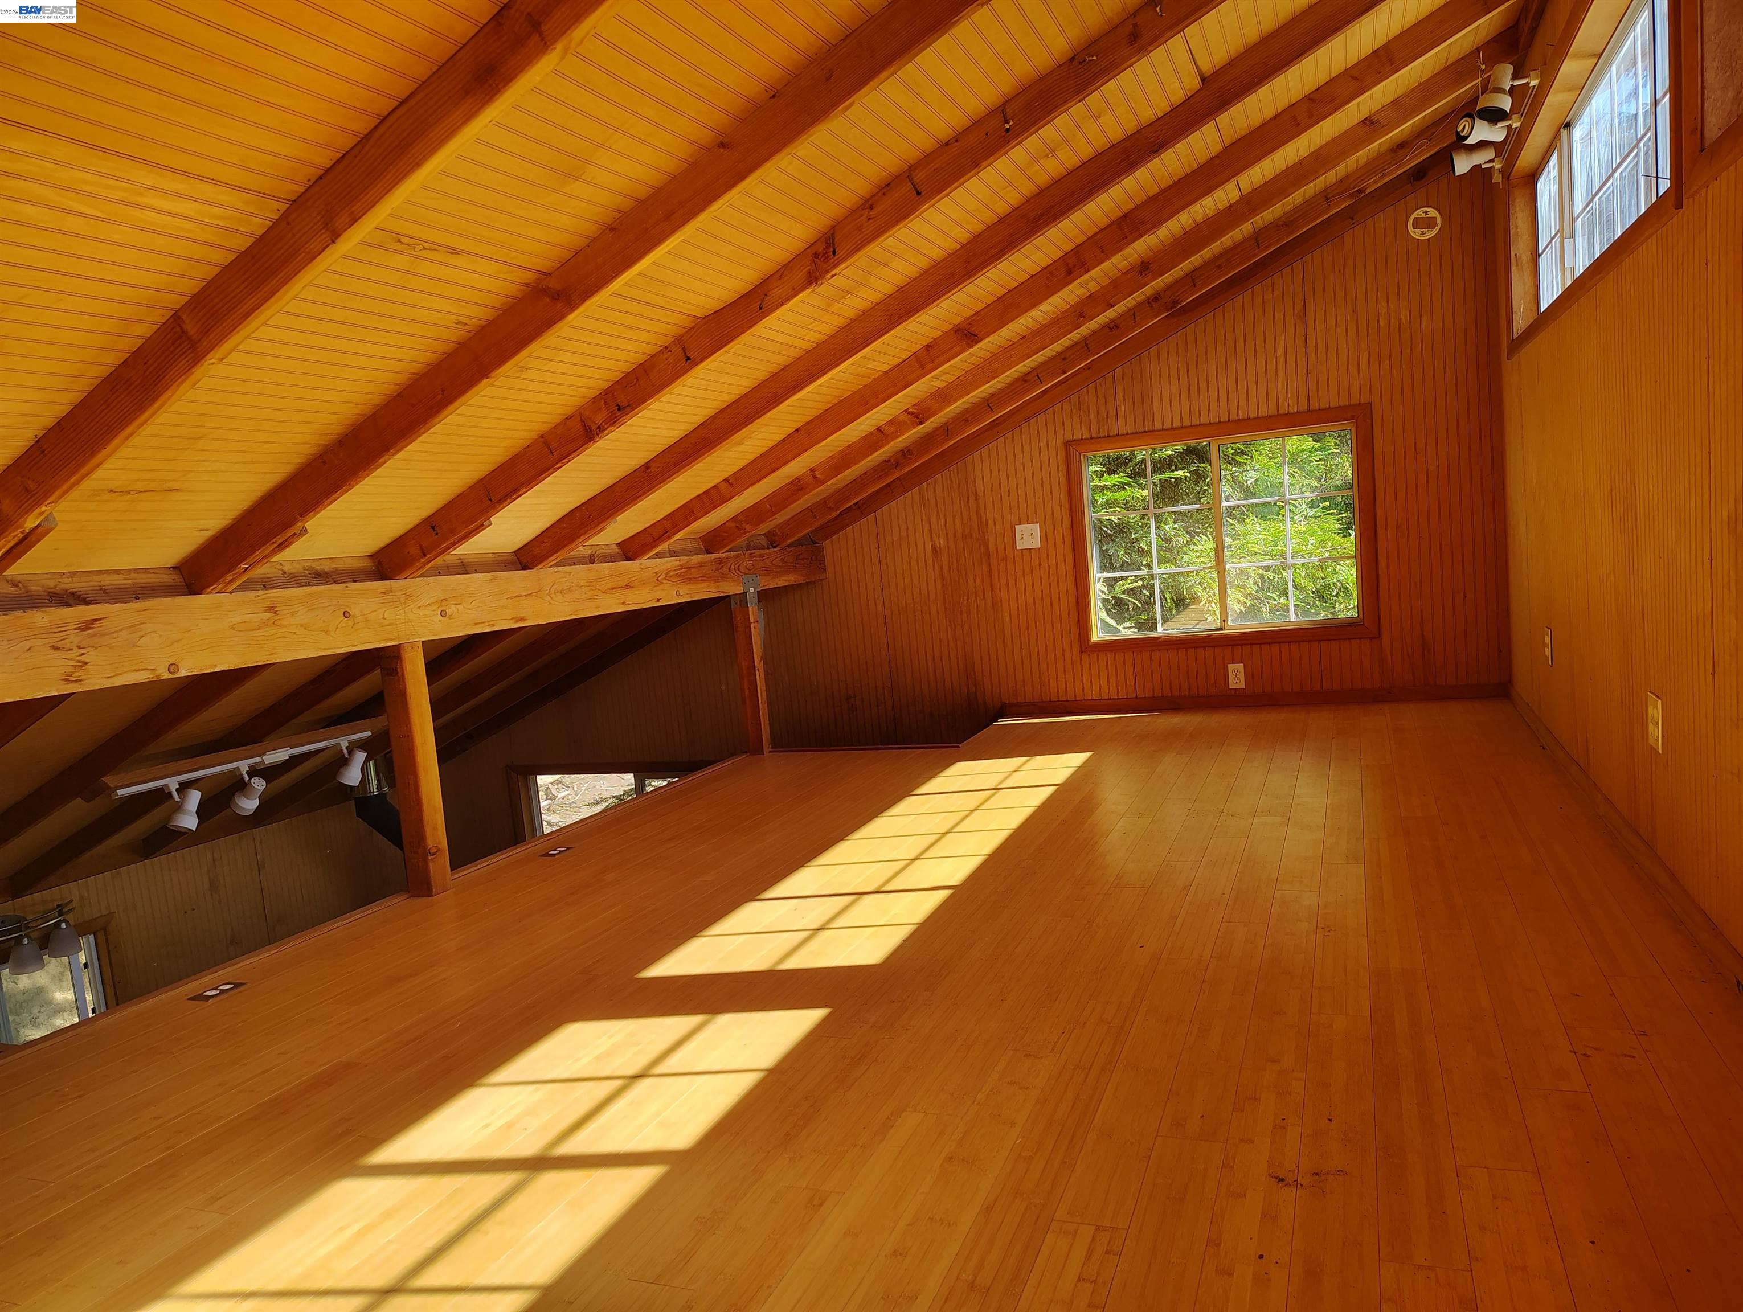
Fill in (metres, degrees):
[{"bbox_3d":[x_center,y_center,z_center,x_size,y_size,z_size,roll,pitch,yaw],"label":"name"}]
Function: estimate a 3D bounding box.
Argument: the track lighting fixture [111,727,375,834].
[{"bbox_3d":[-2.257,0.471,4.475,0.180,0.215,1.130,-3,6,22],"label":"track lighting fixture"}]

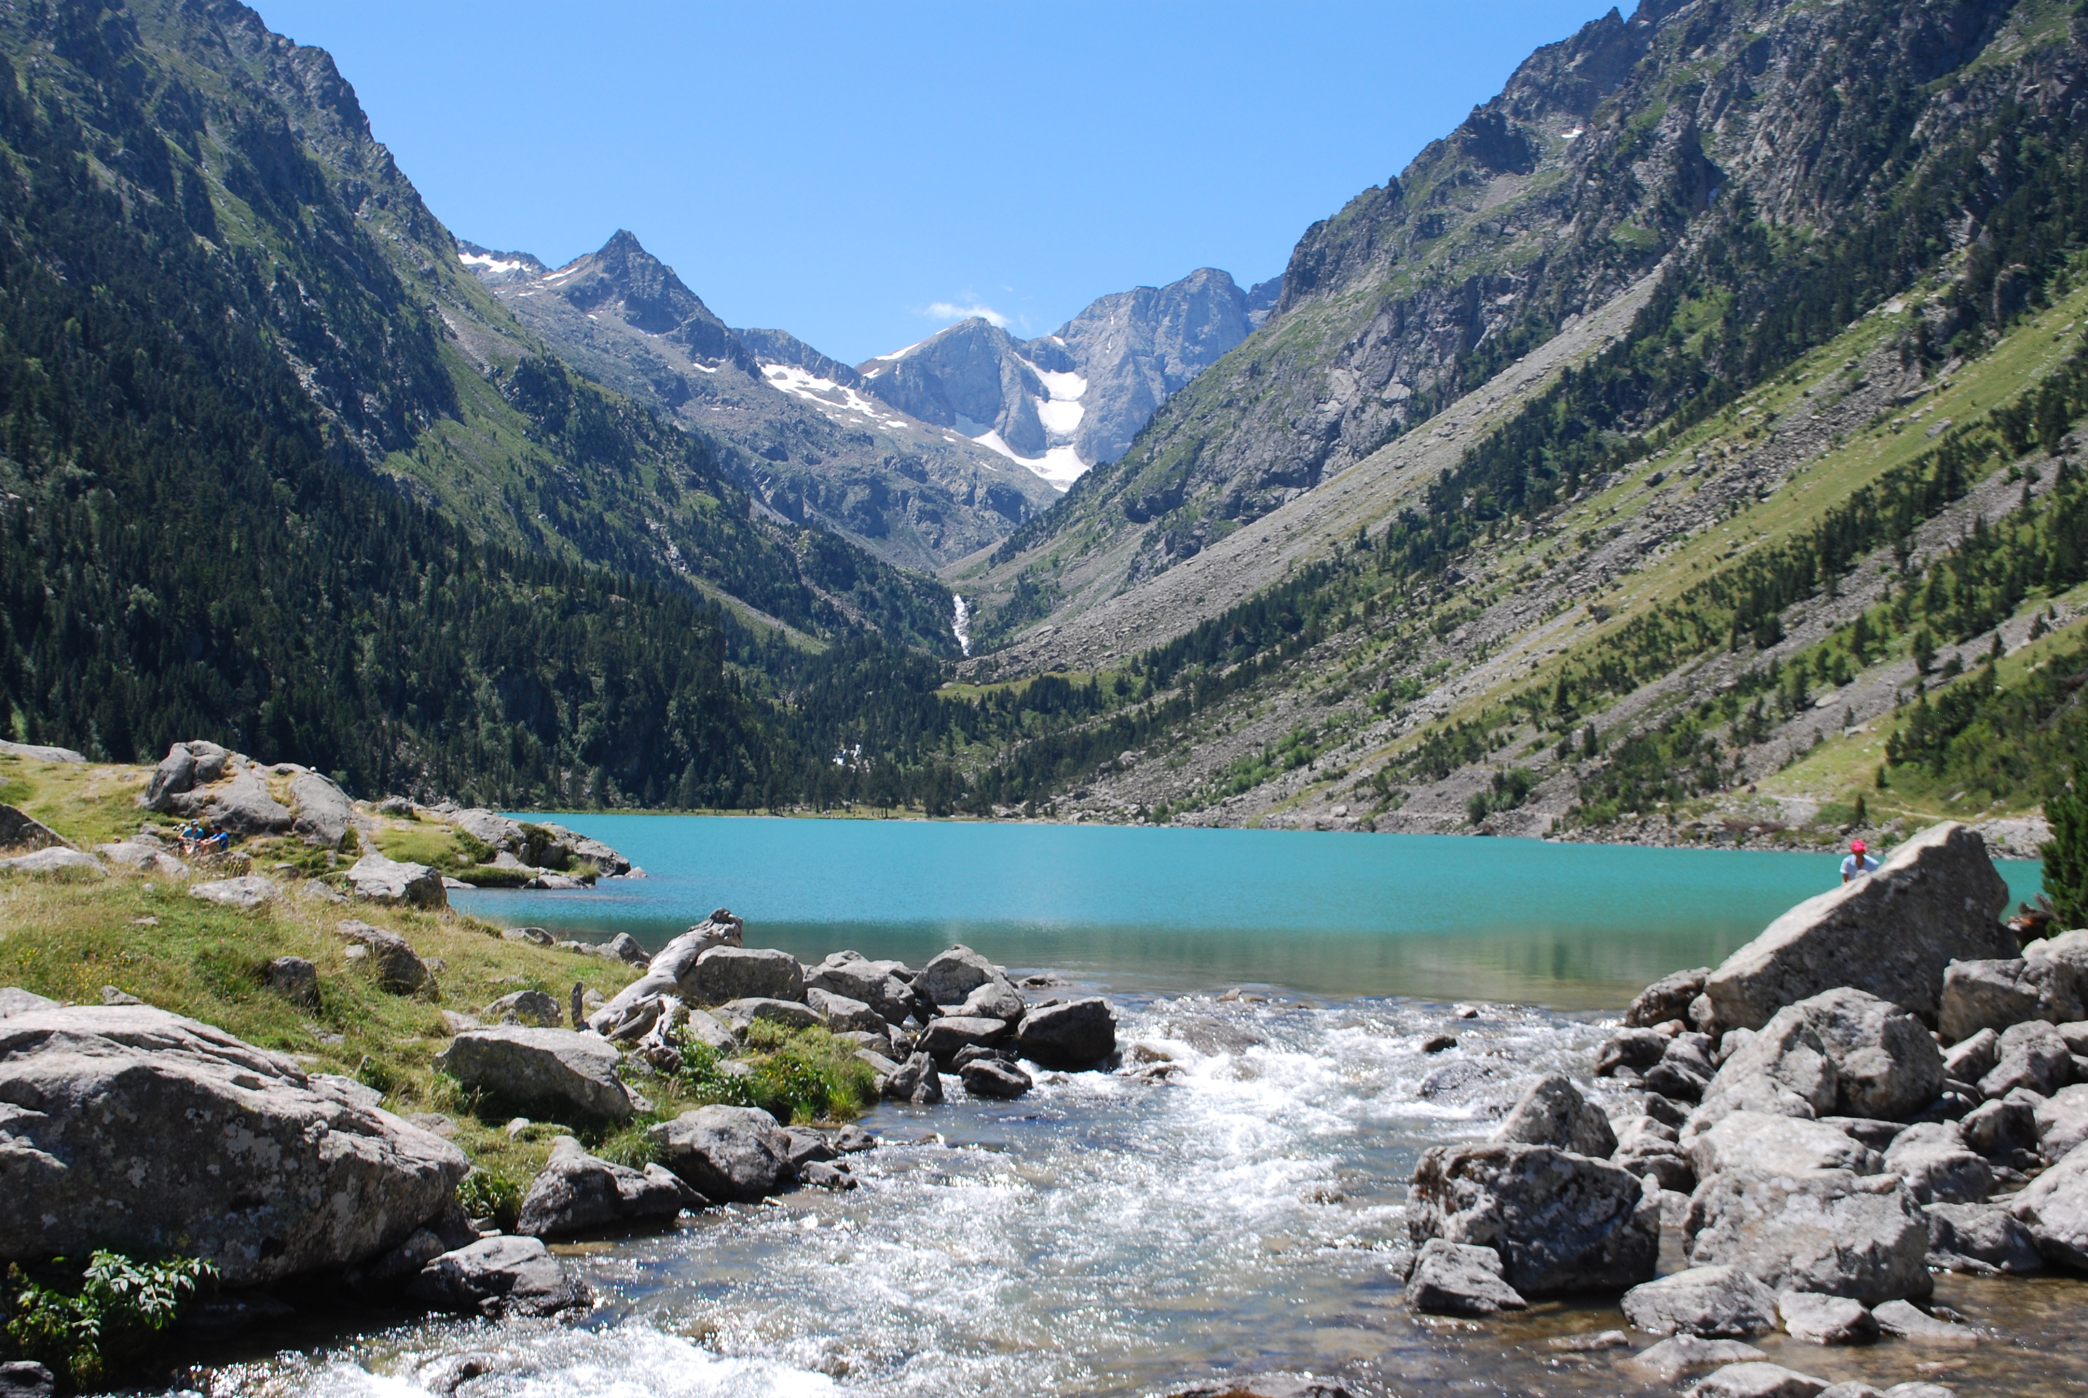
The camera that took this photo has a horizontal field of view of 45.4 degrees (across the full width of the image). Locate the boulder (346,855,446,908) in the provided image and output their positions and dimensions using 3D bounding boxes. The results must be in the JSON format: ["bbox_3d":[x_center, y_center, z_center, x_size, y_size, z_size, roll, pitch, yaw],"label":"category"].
[{"bbox_3d":[-13.225,3.731,51.000,2.100,1.150,1.700,1,-3,-14],"label":"boulder"}]

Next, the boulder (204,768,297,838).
[{"bbox_3d":[-20.994,2.737,66.000,2.400,1.800,2.300,1,-3,-18],"label":"boulder"}]

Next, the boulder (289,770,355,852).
[{"bbox_3d":[-19.054,2.975,66.000,1.800,2.100,2.200,1,-3,-16],"label":"boulder"}]

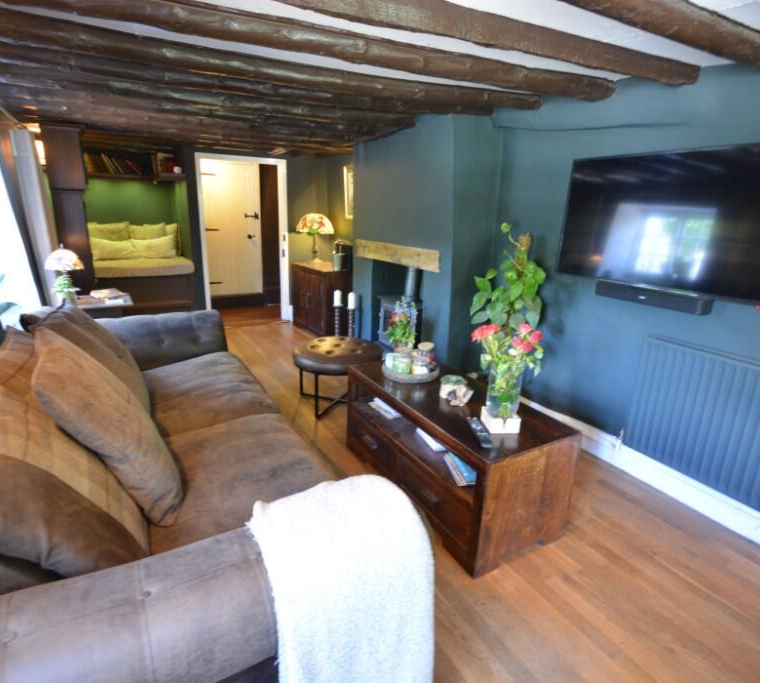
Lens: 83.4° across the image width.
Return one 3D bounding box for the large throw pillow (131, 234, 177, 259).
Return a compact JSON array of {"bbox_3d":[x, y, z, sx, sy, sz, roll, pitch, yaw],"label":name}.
[{"bbox_3d":[-2.852,-1.173,5.355,0.500,0.310,0.150,-7,2,-29],"label":"large throw pillow"}]

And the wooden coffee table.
[{"bbox_3d":[0.321,0.499,2.158,0.531,0.495,1.118,-7,18,-29],"label":"wooden coffee table"}]

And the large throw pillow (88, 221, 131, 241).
[{"bbox_3d":[-3.346,-1.241,5.272,0.480,0.430,0.150,-8,4,-29],"label":"large throw pillow"}]

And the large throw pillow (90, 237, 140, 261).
[{"bbox_3d":[-3.237,-1.135,5.190,0.500,0.280,0.140,-8,4,-29],"label":"large throw pillow"}]

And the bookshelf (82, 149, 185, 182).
[{"bbox_3d":[-2.905,-2.087,5.045,1.045,0.385,0.300,-7,18,-29],"label":"bookshelf"}]

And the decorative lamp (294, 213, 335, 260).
[{"bbox_3d":[-0.770,-1.231,5.076,0.460,0.560,0.460,-7,18,-29],"label":"decorative lamp"}]

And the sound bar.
[{"bbox_3d":[1.411,-0.243,2.249,0.100,0.075,0.545,-8,19,-29],"label":"sound bar"}]

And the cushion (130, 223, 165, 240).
[{"bbox_3d":[-2.950,-1.291,5.459,0.430,0.420,0.140,-7,7,-29],"label":"cushion"}]

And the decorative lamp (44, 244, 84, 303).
[{"bbox_3d":[-2.737,-0.583,3.730,0.280,0.517,0.280,-8,19,-29],"label":"decorative lamp"}]

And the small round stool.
[{"bbox_3d":[-0.327,0.263,3.374,0.700,0.450,0.700,2,17,-1],"label":"small round stool"}]

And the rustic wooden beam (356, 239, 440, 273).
[{"bbox_3d":[0.104,-0.732,3.565,0.110,0.152,1.309,-7,18,-29],"label":"rustic wooden beam"}]

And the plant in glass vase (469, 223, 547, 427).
[{"bbox_3d":[0.583,-0.077,1.952,0.320,0.890,0.330,-8,19,-29],"label":"plant in glass vase"}]

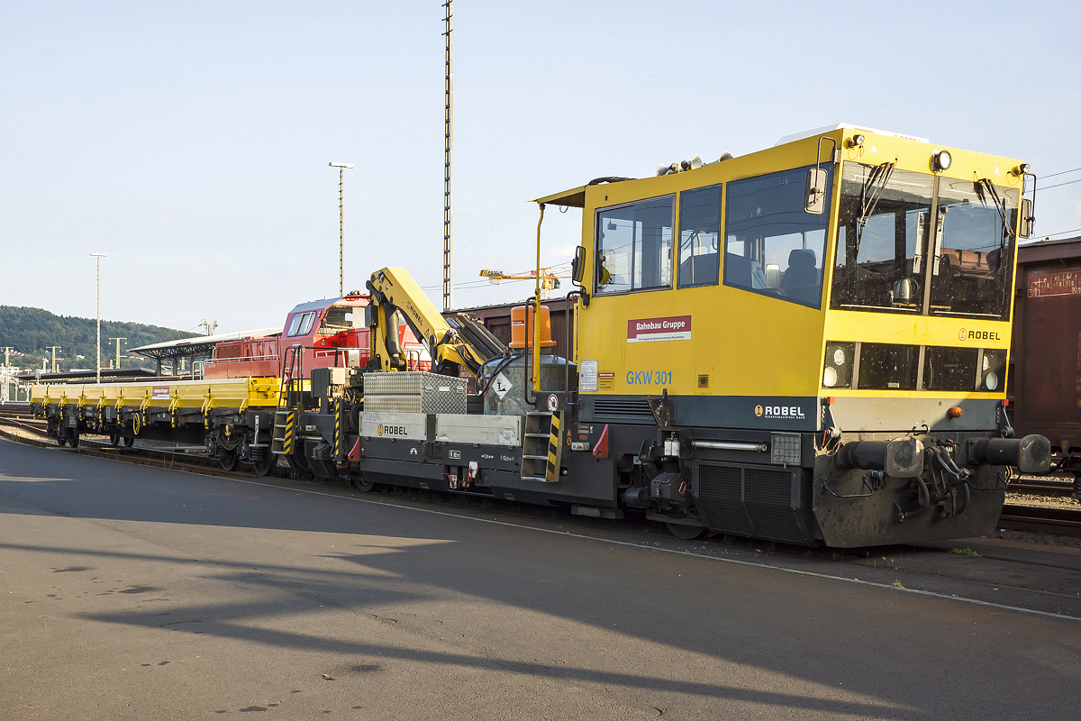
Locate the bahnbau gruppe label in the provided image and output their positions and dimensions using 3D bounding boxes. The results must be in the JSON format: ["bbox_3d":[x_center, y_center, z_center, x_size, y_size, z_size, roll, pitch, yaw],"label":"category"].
[{"bbox_3d":[1.245,-0.322,11.300,0.020,0.245,1.000,2,-2,-35],"label":"bahnbau gruppe label"}]

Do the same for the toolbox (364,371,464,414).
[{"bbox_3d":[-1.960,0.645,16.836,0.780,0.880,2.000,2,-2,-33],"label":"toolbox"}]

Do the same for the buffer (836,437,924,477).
[{"bbox_3d":[2.971,0.835,9.506,0.440,0.345,0.610,2,-2,-33],"label":"buffer"}]

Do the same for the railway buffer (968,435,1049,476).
[{"bbox_3d":[4.435,0.876,10.311,0.450,0.345,0.610,2,-2,-33],"label":"railway buffer"}]

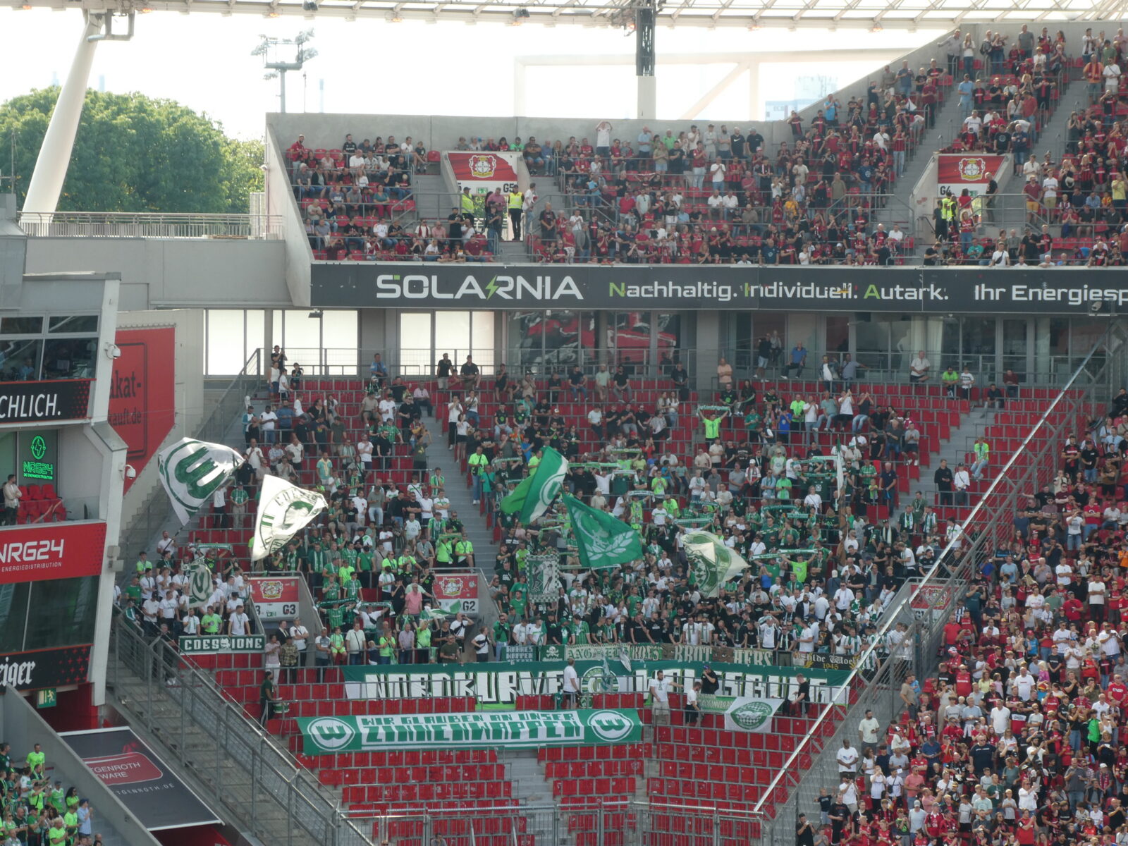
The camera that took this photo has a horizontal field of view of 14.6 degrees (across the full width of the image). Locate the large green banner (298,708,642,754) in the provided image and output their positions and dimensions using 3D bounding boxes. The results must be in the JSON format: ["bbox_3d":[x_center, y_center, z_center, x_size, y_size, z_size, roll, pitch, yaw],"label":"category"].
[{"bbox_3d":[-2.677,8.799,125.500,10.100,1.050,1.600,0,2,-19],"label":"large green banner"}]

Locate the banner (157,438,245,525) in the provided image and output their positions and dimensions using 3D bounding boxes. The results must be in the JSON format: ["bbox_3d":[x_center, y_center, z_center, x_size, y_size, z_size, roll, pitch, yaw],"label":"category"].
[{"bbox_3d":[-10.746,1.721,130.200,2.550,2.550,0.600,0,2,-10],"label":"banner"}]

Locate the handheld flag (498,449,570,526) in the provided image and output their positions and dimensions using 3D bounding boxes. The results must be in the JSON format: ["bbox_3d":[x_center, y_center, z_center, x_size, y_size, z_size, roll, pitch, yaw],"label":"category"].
[{"bbox_3d":[-0.924,1.928,133.700,2.100,2.400,0.700,0,2,-5],"label":"handheld flag"}]

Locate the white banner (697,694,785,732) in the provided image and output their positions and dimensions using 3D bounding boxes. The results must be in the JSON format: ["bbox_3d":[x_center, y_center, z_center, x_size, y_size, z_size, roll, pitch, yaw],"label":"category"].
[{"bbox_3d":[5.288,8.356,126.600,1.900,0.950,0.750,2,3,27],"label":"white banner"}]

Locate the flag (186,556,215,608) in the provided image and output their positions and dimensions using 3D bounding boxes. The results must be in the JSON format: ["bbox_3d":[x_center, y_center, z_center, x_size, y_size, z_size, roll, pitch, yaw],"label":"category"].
[{"bbox_3d":[-10.643,4.670,128.800,0.820,1.500,0.400,0,2,-10],"label":"flag"}]

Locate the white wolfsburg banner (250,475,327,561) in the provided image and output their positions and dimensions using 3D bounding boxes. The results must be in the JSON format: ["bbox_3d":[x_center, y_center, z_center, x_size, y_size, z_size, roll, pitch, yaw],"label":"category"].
[{"bbox_3d":[-8.138,2.830,130.200,2.250,2.550,0.600,0,2,-10],"label":"white wolfsburg banner"}]

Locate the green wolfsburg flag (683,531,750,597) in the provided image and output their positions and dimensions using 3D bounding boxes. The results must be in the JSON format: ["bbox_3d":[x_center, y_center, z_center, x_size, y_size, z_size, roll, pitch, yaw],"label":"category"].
[{"bbox_3d":[4.574,4.218,131.600,1.950,1.900,0.700,1,2,8],"label":"green wolfsburg flag"}]

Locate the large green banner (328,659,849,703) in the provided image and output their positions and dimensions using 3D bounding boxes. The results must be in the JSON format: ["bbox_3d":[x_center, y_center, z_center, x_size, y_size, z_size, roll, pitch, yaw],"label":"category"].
[{"bbox_3d":[0.912,7.589,128.200,14.600,1.350,3.000,1,2,4],"label":"large green banner"}]

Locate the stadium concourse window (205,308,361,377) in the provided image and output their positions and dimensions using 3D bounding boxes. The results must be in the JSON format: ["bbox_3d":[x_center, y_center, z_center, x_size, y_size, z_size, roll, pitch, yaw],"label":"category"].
[{"bbox_3d":[-9.547,-2.713,148.000,5.400,2.300,0.300,0,2,-16],"label":"stadium concourse window"}]

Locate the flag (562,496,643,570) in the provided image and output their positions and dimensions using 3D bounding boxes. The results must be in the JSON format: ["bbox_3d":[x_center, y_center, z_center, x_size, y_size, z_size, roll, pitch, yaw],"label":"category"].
[{"bbox_3d":[1.197,3.299,132.800,2.400,2.300,0.600,0,2,-5],"label":"flag"}]

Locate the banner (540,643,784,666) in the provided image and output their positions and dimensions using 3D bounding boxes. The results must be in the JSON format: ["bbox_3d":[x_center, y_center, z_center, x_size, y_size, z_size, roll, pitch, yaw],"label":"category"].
[{"bbox_3d":[2.891,6.849,130.000,7.200,0.600,1.000,1,2,15],"label":"banner"}]

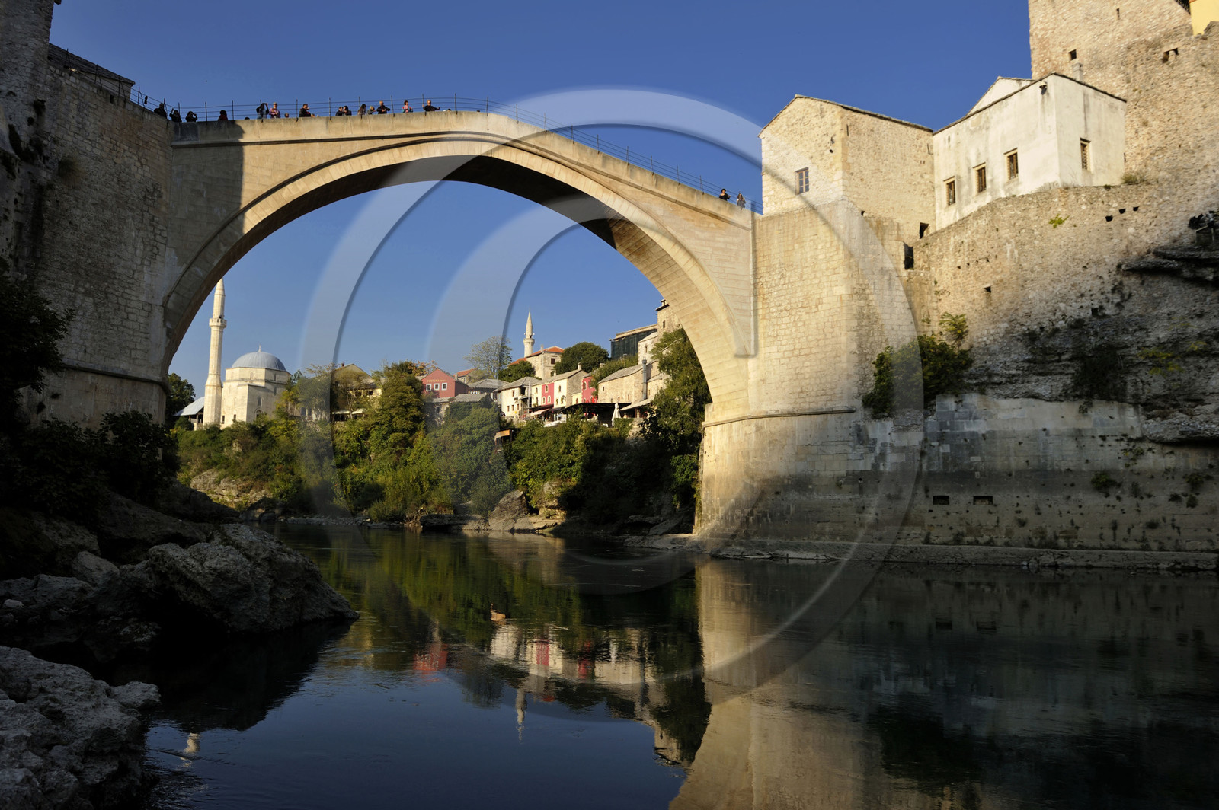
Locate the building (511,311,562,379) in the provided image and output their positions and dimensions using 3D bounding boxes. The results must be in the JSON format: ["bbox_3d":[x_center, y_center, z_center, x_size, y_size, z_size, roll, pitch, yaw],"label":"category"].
[{"bbox_3d":[-18.500,-14.630,232.000,7.500,18.500,15.000,4,-7,-26],"label":"building"}]

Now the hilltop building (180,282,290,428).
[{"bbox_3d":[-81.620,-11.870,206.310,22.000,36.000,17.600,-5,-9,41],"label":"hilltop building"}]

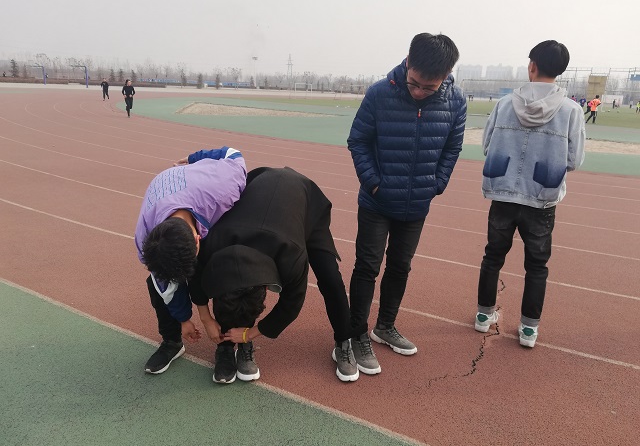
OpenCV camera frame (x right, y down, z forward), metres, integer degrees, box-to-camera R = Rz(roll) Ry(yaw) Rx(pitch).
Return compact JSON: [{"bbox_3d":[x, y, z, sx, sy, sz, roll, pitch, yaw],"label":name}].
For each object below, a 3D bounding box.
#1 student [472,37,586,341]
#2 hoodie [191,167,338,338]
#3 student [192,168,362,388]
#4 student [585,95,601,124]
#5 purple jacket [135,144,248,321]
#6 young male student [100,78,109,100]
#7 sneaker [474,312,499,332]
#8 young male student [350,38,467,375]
[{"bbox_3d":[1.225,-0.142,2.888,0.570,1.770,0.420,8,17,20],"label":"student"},{"bbox_3d":[-0.265,0.135,2.523,0.660,0.810,0.680,6,16,16],"label":"hoodie"},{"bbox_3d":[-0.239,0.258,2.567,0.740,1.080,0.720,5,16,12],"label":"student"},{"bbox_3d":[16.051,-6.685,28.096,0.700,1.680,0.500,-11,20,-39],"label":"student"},{"bbox_3d":[-0.642,0.037,2.457,0.580,0.820,0.600,5,16,12],"label":"purple jacket"},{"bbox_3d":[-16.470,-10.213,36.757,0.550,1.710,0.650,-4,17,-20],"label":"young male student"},{"bbox_3d":[1.125,0.617,3.227,0.110,0.120,0.290,9,17,25],"label":"sneaker"},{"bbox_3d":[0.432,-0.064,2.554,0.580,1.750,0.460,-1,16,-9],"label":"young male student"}]

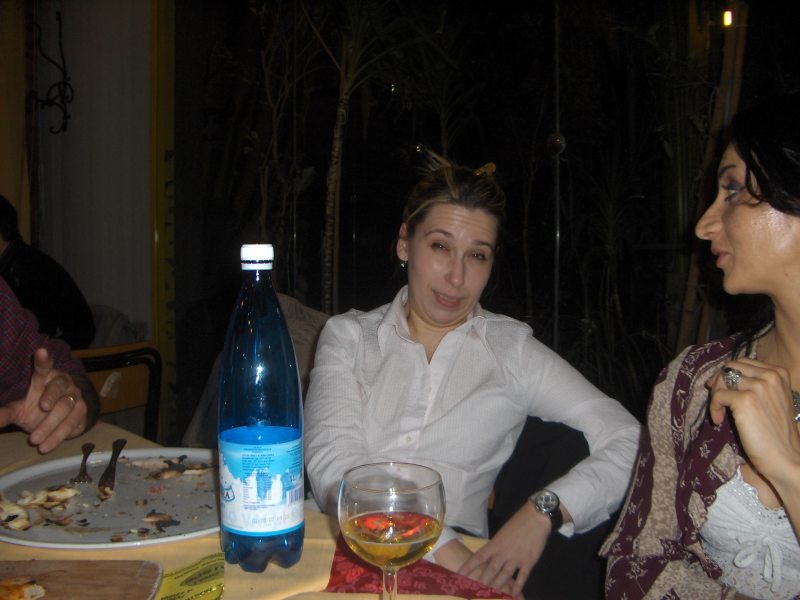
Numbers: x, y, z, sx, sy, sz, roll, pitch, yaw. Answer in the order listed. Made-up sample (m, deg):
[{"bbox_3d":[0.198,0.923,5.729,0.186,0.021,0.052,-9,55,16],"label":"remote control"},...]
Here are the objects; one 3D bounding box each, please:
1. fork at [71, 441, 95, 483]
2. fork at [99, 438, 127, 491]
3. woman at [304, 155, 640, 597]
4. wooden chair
[{"bbox_3d":[-0.403,0.208,1.040,0.025,0.020,0.190,-1,3,-18],"label":"fork"},{"bbox_3d":[-0.362,0.207,1.025,0.025,0.020,0.190,-1,7,-13],"label":"fork"},{"bbox_3d":[0.070,0.394,1.010,0.550,1.180,0.720,1,4,16],"label":"woman"},{"bbox_3d":[-0.855,0.520,1.820,0.500,0.820,0.430,3,5,37],"label":"wooden chair"}]

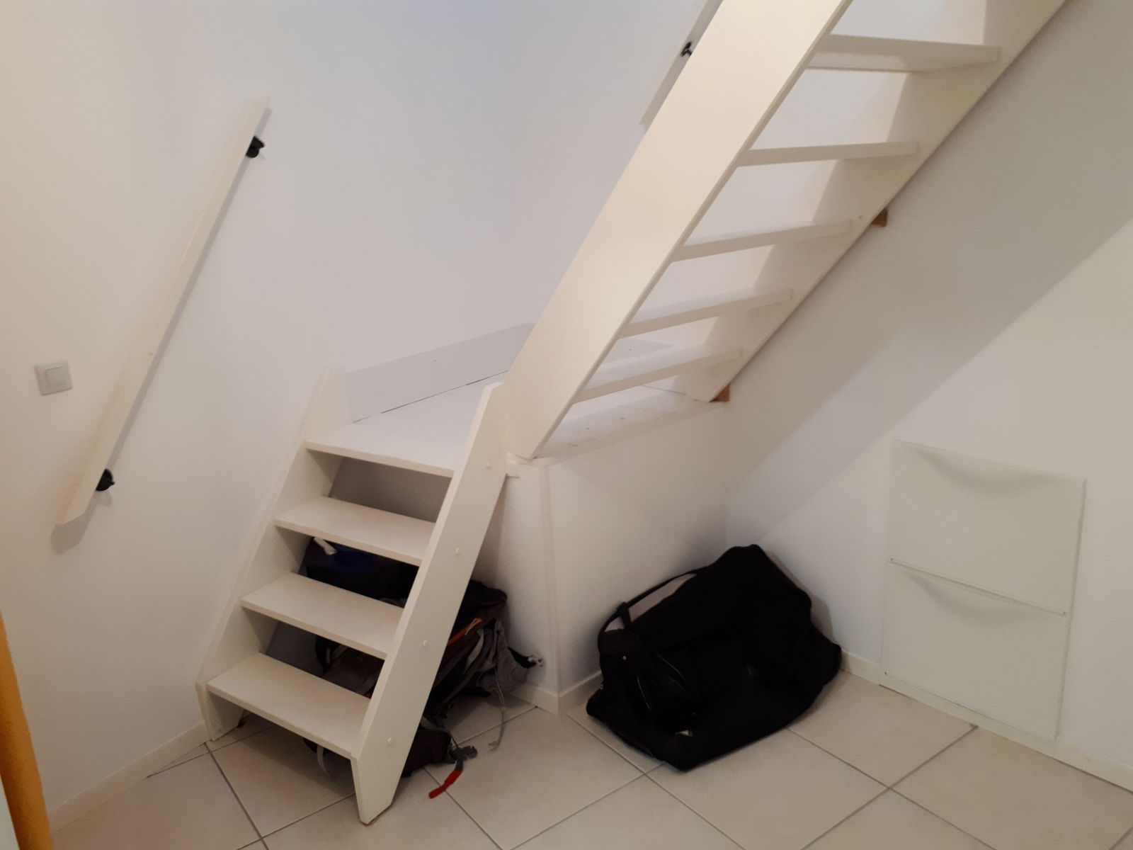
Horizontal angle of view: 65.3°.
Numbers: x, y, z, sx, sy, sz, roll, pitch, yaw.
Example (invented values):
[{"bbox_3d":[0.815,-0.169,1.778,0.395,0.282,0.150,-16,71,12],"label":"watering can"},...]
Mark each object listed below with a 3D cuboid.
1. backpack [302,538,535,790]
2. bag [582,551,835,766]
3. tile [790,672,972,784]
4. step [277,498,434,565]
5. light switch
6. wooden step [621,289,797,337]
[{"bbox_3d":[-0.482,0.658,2.658,0.600,0.510,0.450,8,20,33],"label":"backpack"},{"bbox_3d":[0.468,0.663,2.696,0.710,0.385,0.390,-14,20,-33],"label":"bag"},{"bbox_3d":[0.884,0.871,2.619,0.425,0.010,0.450,-14,20,-34],"label":"tile"},{"bbox_3d":[-0.601,0.317,2.679,0.623,0.025,0.198,8,20,33],"label":"step"},{"bbox_3d":[-1.261,-0.115,2.174,0.015,0.073,0.074,9,20,36],"label":"light switch"},{"bbox_3d":[0.341,-0.330,2.541,0.771,0.031,0.185,-16,21,-38],"label":"wooden step"}]

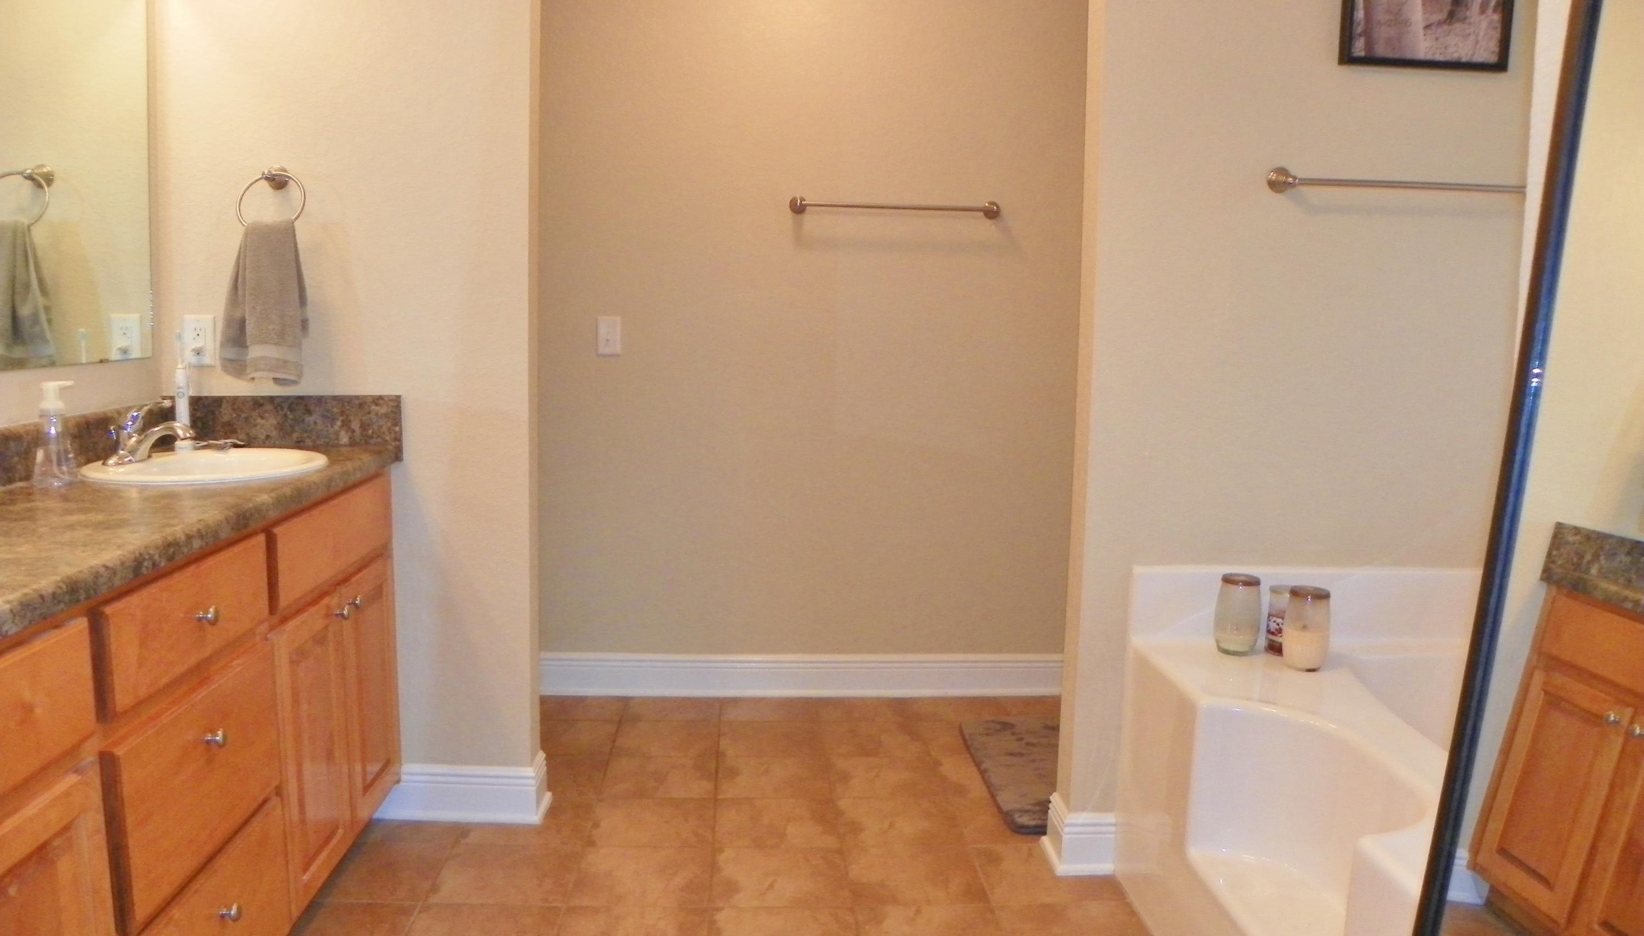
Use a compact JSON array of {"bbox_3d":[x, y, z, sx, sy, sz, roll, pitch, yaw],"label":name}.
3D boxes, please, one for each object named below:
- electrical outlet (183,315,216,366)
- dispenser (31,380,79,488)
[{"bbox_3d":[-1.399,-0.287,2.779,0.072,0.116,0.012,1,7,-4],"label":"electrical outlet"},{"bbox_3d":[-1.341,-0.061,2.155,0.080,0.189,0.074,-2,8,-26],"label":"dispenser"}]

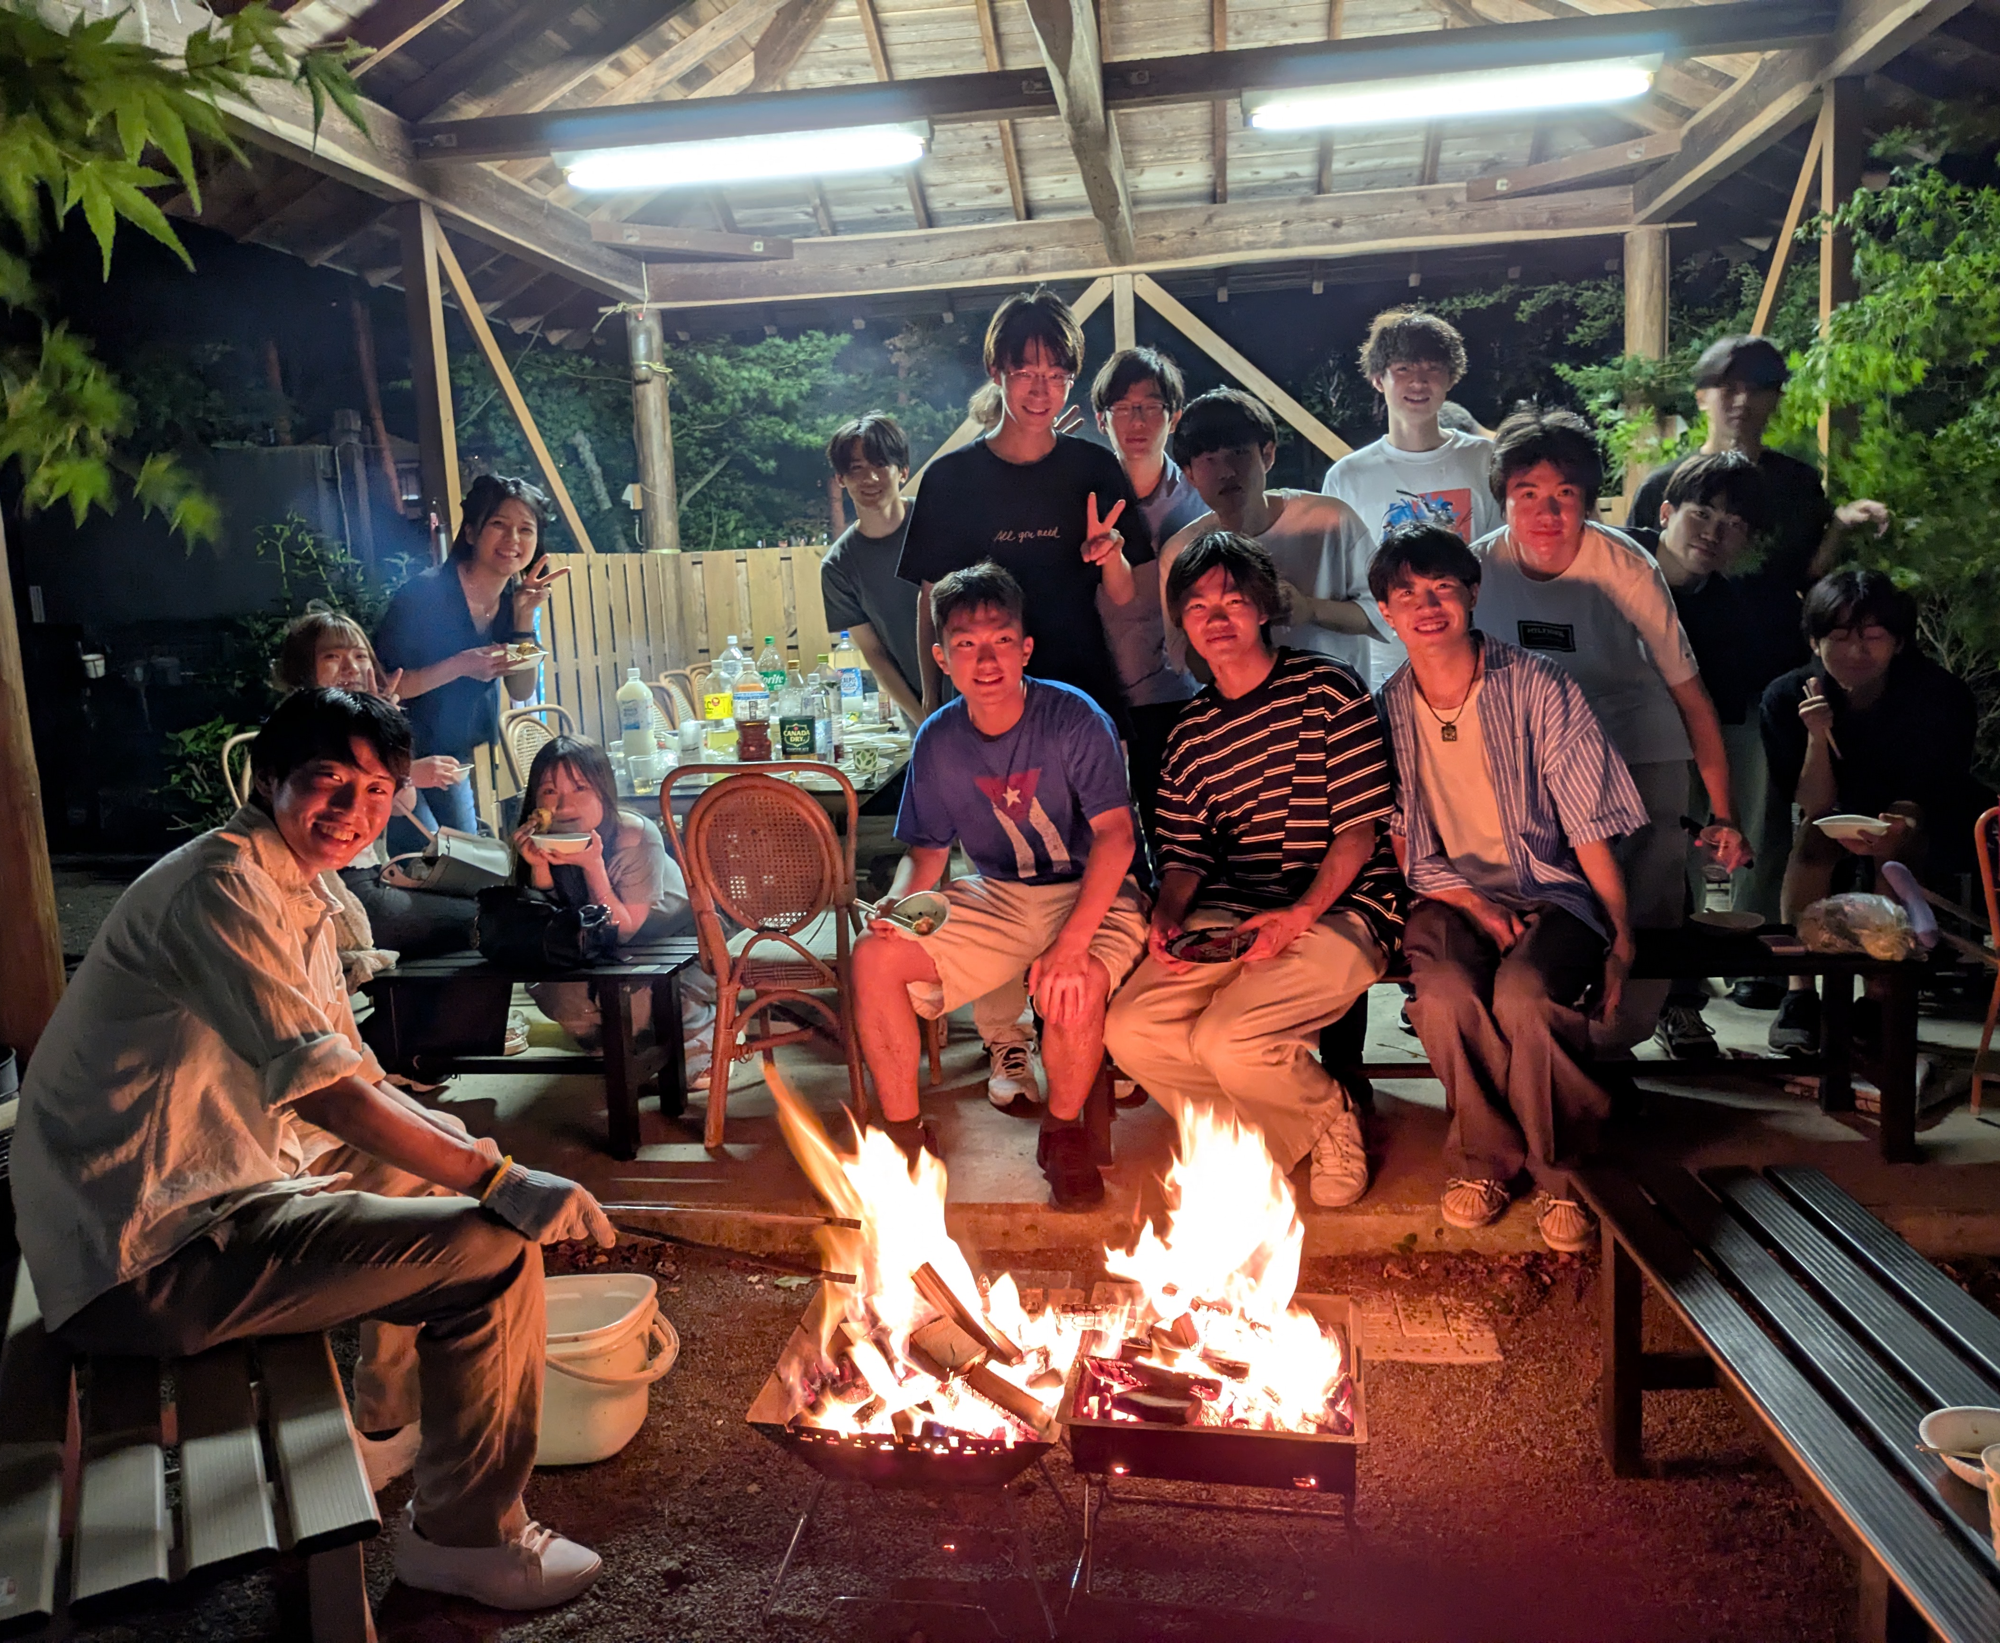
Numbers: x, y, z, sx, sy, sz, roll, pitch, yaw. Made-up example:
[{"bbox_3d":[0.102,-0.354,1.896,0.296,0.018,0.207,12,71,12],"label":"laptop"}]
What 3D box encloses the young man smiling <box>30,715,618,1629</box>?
[{"bbox_3d":[-0.915,0.421,2.190,0.750,1.200,0.500,-5,8,-14],"label":"young man smiling"}]

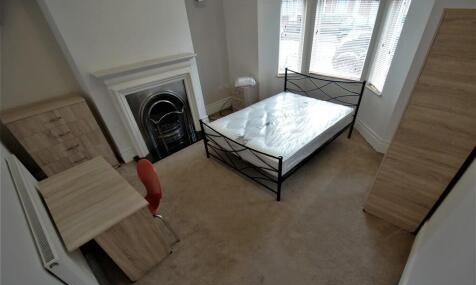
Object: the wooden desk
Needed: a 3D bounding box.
[{"bbox_3d":[-1.213,0.700,1.824,1.026,0.689,0.504,22,40,36],"label":"wooden desk"}]

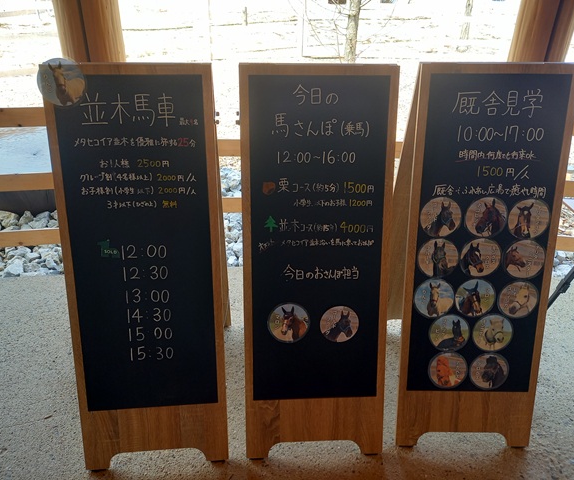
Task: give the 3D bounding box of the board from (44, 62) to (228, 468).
[{"bbox_3d":[-0.446,0.045,1.542,0.457,1.200,0.695,-2,28,-5],"label":"board"}]

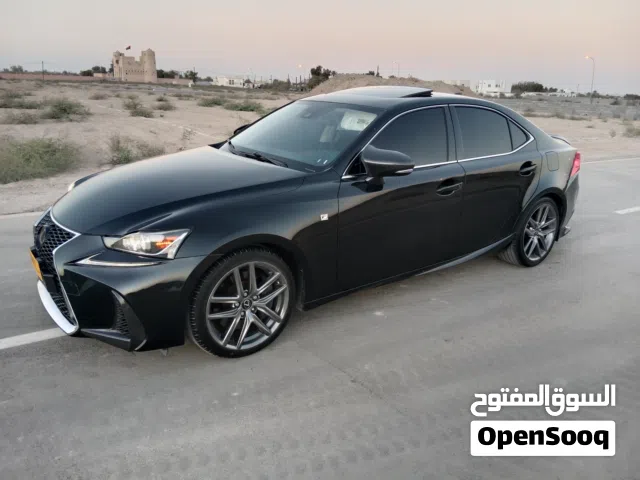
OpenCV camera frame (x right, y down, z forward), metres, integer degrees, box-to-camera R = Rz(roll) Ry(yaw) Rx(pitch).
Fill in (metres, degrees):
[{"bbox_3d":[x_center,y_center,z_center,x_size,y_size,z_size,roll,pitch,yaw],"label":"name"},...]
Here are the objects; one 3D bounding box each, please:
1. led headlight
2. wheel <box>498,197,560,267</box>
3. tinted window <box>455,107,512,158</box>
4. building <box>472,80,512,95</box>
[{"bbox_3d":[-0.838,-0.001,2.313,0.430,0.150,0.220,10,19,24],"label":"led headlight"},{"bbox_3d":[1.840,-0.097,4.221,0.640,0.640,0.250,-10,21,-35],"label":"wheel"},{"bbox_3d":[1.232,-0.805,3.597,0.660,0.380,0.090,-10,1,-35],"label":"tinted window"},{"bbox_3d":[83.014,-72.105,230.000,16.000,8.500,14.000,8,18,17],"label":"building"}]

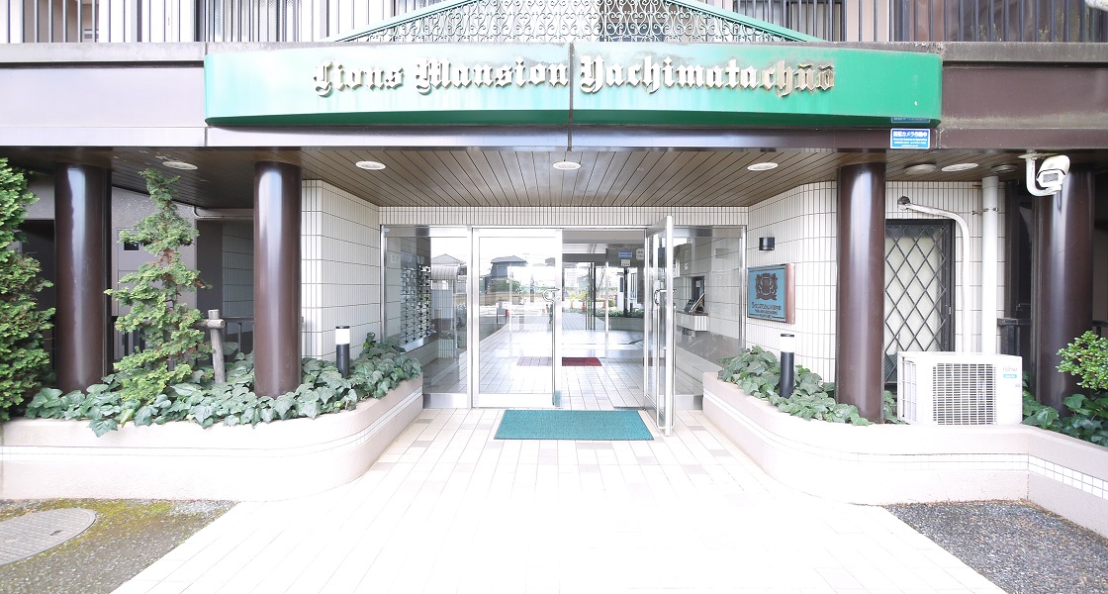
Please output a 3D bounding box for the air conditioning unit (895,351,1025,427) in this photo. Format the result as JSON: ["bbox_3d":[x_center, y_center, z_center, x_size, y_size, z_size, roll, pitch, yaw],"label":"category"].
[{"bbox_3d":[3.165,0.722,3.520,0.760,0.545,0.300,0,1,1],"label":"air conditioning unit"}]

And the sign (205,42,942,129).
[{"bbox_3d":[0.115,-1.452,3.130,5.220,0.450,0.320,0,1,1],"label":"sign"}]

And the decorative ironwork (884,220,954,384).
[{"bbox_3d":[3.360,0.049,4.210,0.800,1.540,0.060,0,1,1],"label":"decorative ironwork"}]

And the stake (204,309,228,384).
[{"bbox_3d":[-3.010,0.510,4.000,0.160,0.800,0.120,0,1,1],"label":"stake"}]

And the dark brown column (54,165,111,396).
[{"bbox_3d":[-4.009,-0.080,3.819,0.335,2.070,0.335,0,1,1],"label":"dark brown column"}]

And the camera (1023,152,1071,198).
[{"bbox_3d":[3.740,-0.915,3.400,0.340,0.290,0.240,-21,12,-31],"label":"camera"}]

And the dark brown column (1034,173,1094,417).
[{"bbox_3d":[4.188,-0.025,3.680,0.335,2.110,0.335,0,1,1],"label":"dark brown column"}]

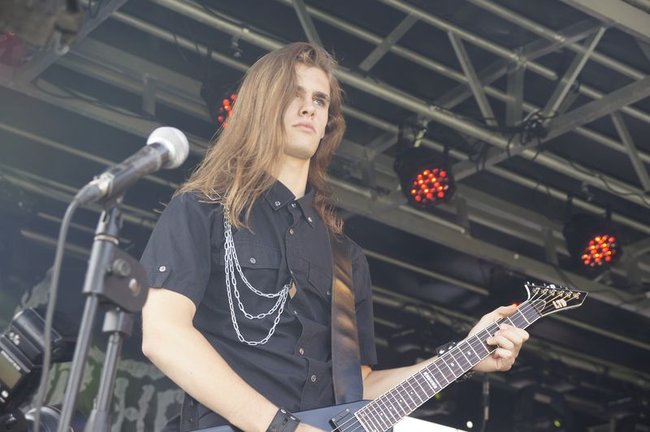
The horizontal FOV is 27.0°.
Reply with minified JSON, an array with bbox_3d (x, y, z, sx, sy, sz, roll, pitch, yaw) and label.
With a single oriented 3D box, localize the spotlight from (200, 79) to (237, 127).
[{"bbox_3d":[-0.367,-0.462,5.550,0.240,0.220,0.230,18,14,-30],"label":"spotlight"}]

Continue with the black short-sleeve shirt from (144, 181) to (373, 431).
[{"bbox_3d":[-0.132,0.208,2.860,0.480,0.600,0.290,10,-25,-27],"label":"black short-sleeve shirt"}]

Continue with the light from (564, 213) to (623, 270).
[{"bbox_3d":[1.281,0.122,6.480,0.240,0.220,0.230,18,14,-30],"label":"light"}]

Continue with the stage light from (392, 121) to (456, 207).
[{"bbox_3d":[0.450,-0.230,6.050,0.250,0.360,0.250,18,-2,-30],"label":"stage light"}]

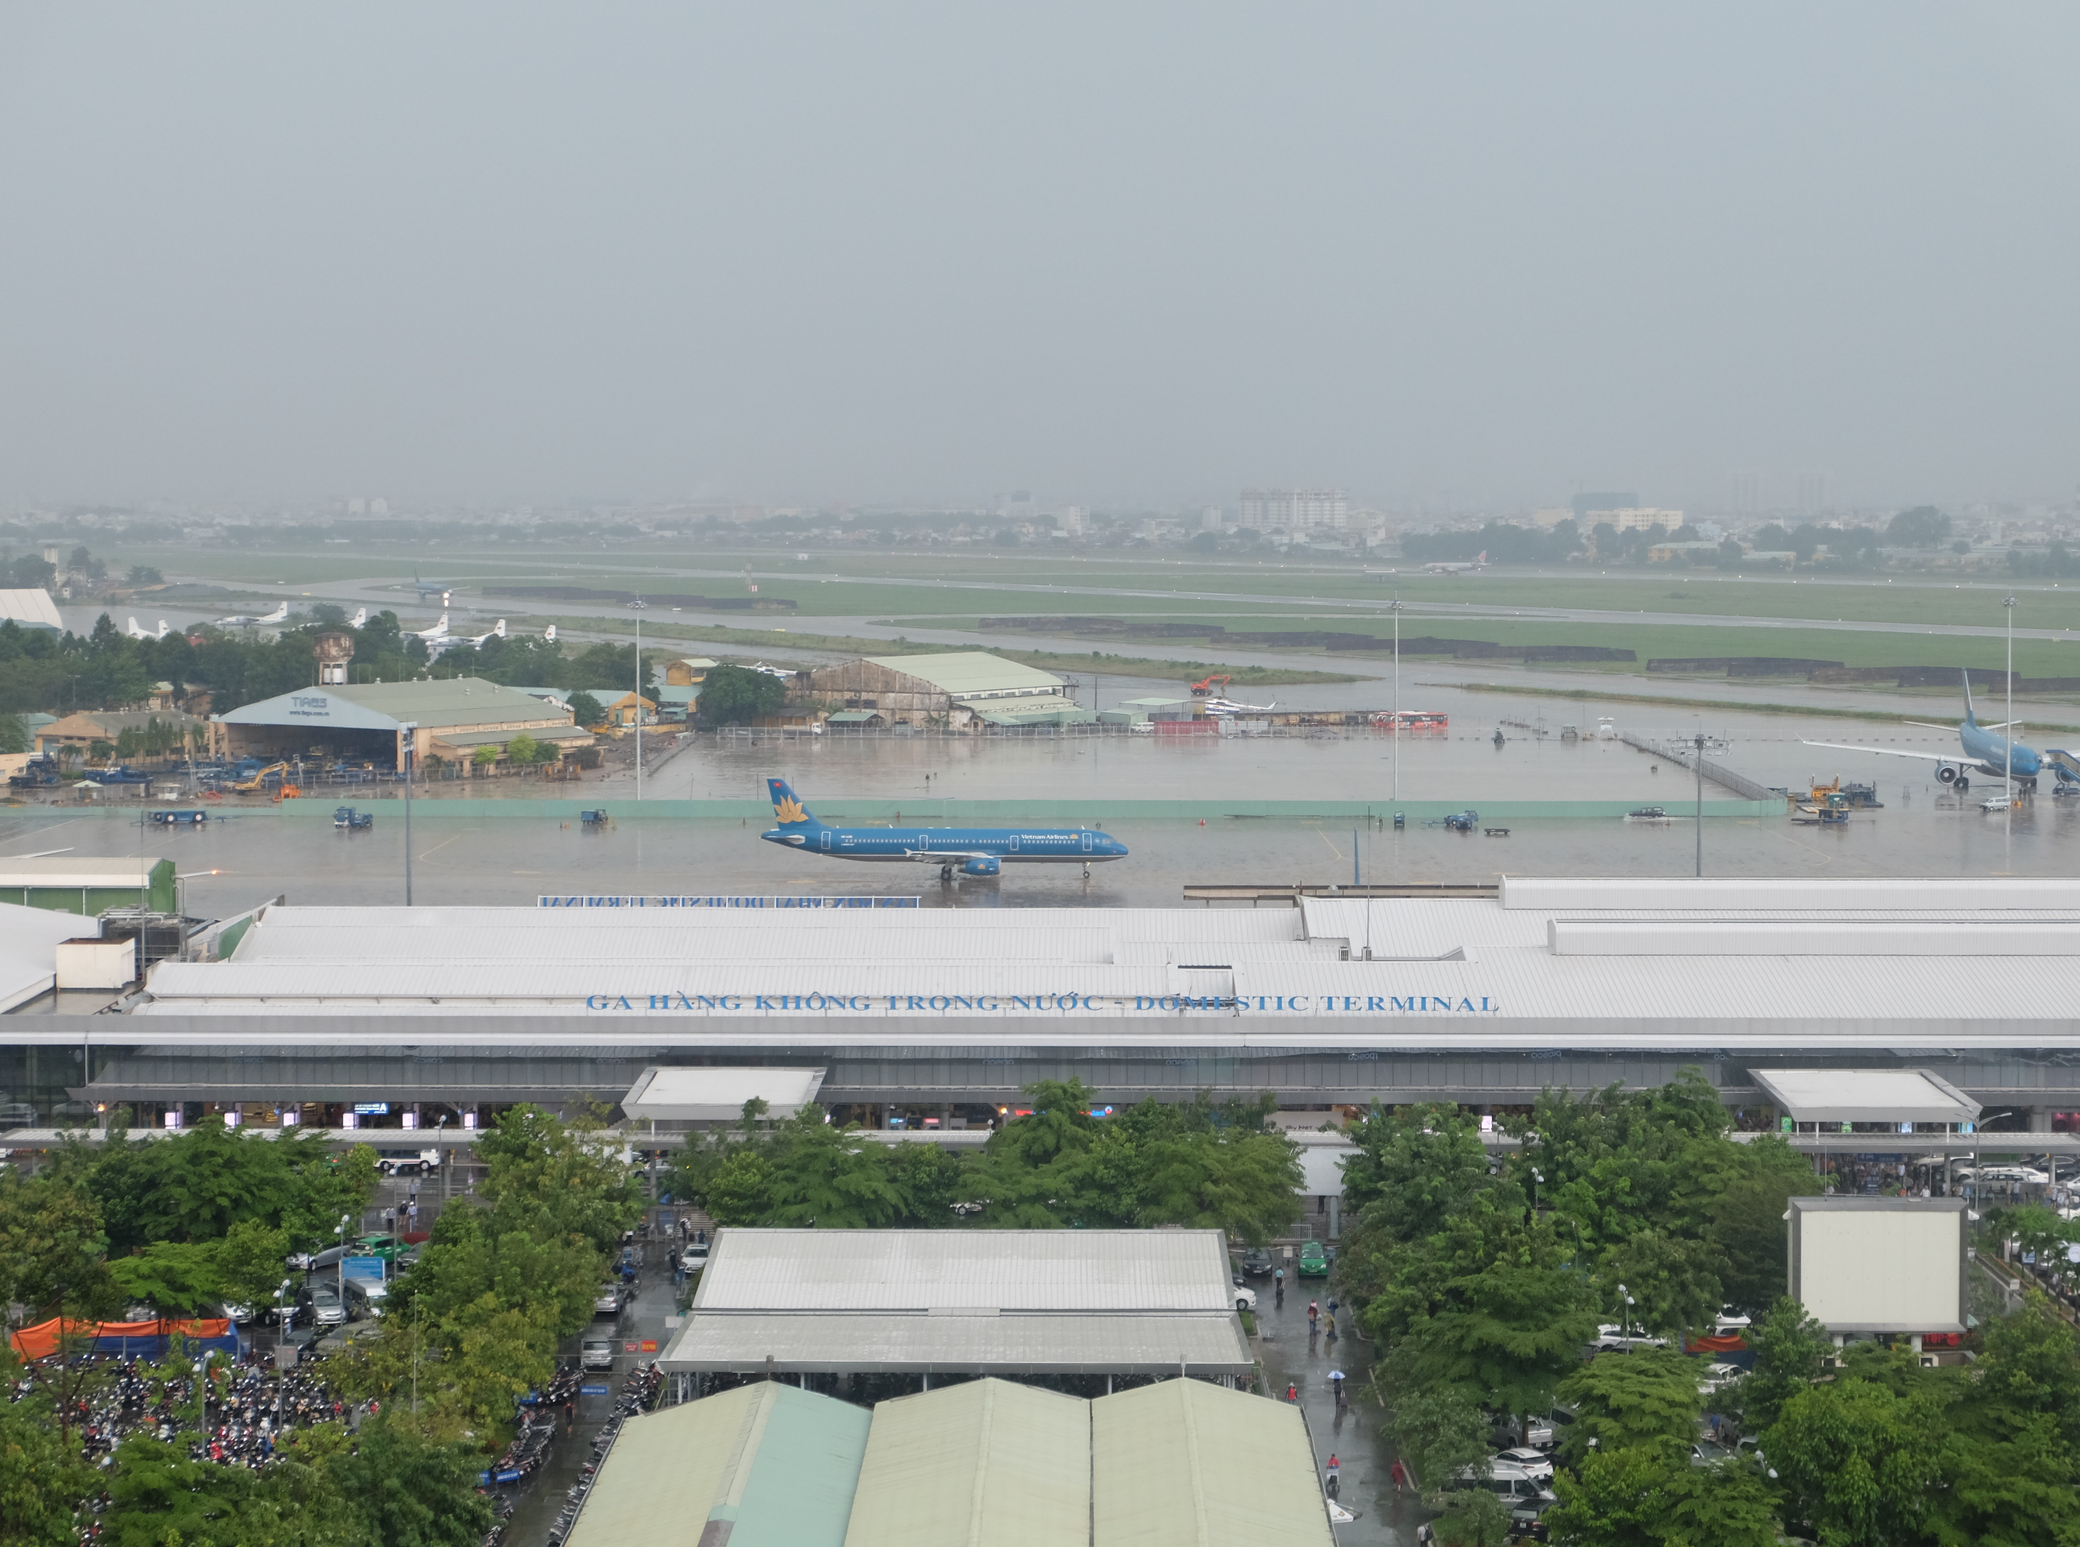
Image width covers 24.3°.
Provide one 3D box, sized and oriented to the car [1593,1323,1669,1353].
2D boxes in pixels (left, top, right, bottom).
[{"bbox_3d":[32.420,30.971,265.102,4.650,1.500,1.800,0,3,5],"label":"car"}]

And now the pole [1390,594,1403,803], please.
[{"bbox_3d":[51.343,-9.783,695.793,2.200,30.600,2.200,0,3,0],"label":"pole"}]

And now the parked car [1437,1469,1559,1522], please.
[{"bbox_3d":[21.117,33.126,223.054,5.600,2.300,2.020,0,3,1],"label":"parked car"}]

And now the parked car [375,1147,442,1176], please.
[{"bbox_3d":[-43.803,26.590,335.208,4.580,1.740,1.770,0,3,0],"label":"parked car"}]

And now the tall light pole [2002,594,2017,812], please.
[{"bbox_3d":[141.095,-10.450,703.480,2.300,31.000,2.300,0,3,0],"label":"tall light pole"}]

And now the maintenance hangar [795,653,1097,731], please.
[{"bbox_3d":[-21.462,-16.287,944.569,43.000,13.400,44.500,2,4,30],"label":"maintenance hangar"}]

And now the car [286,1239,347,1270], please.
[{"bbox_3d":[-44.059,29.216,293.973,1.740,1.500,4.450,2,4,27],"label":"car"}]

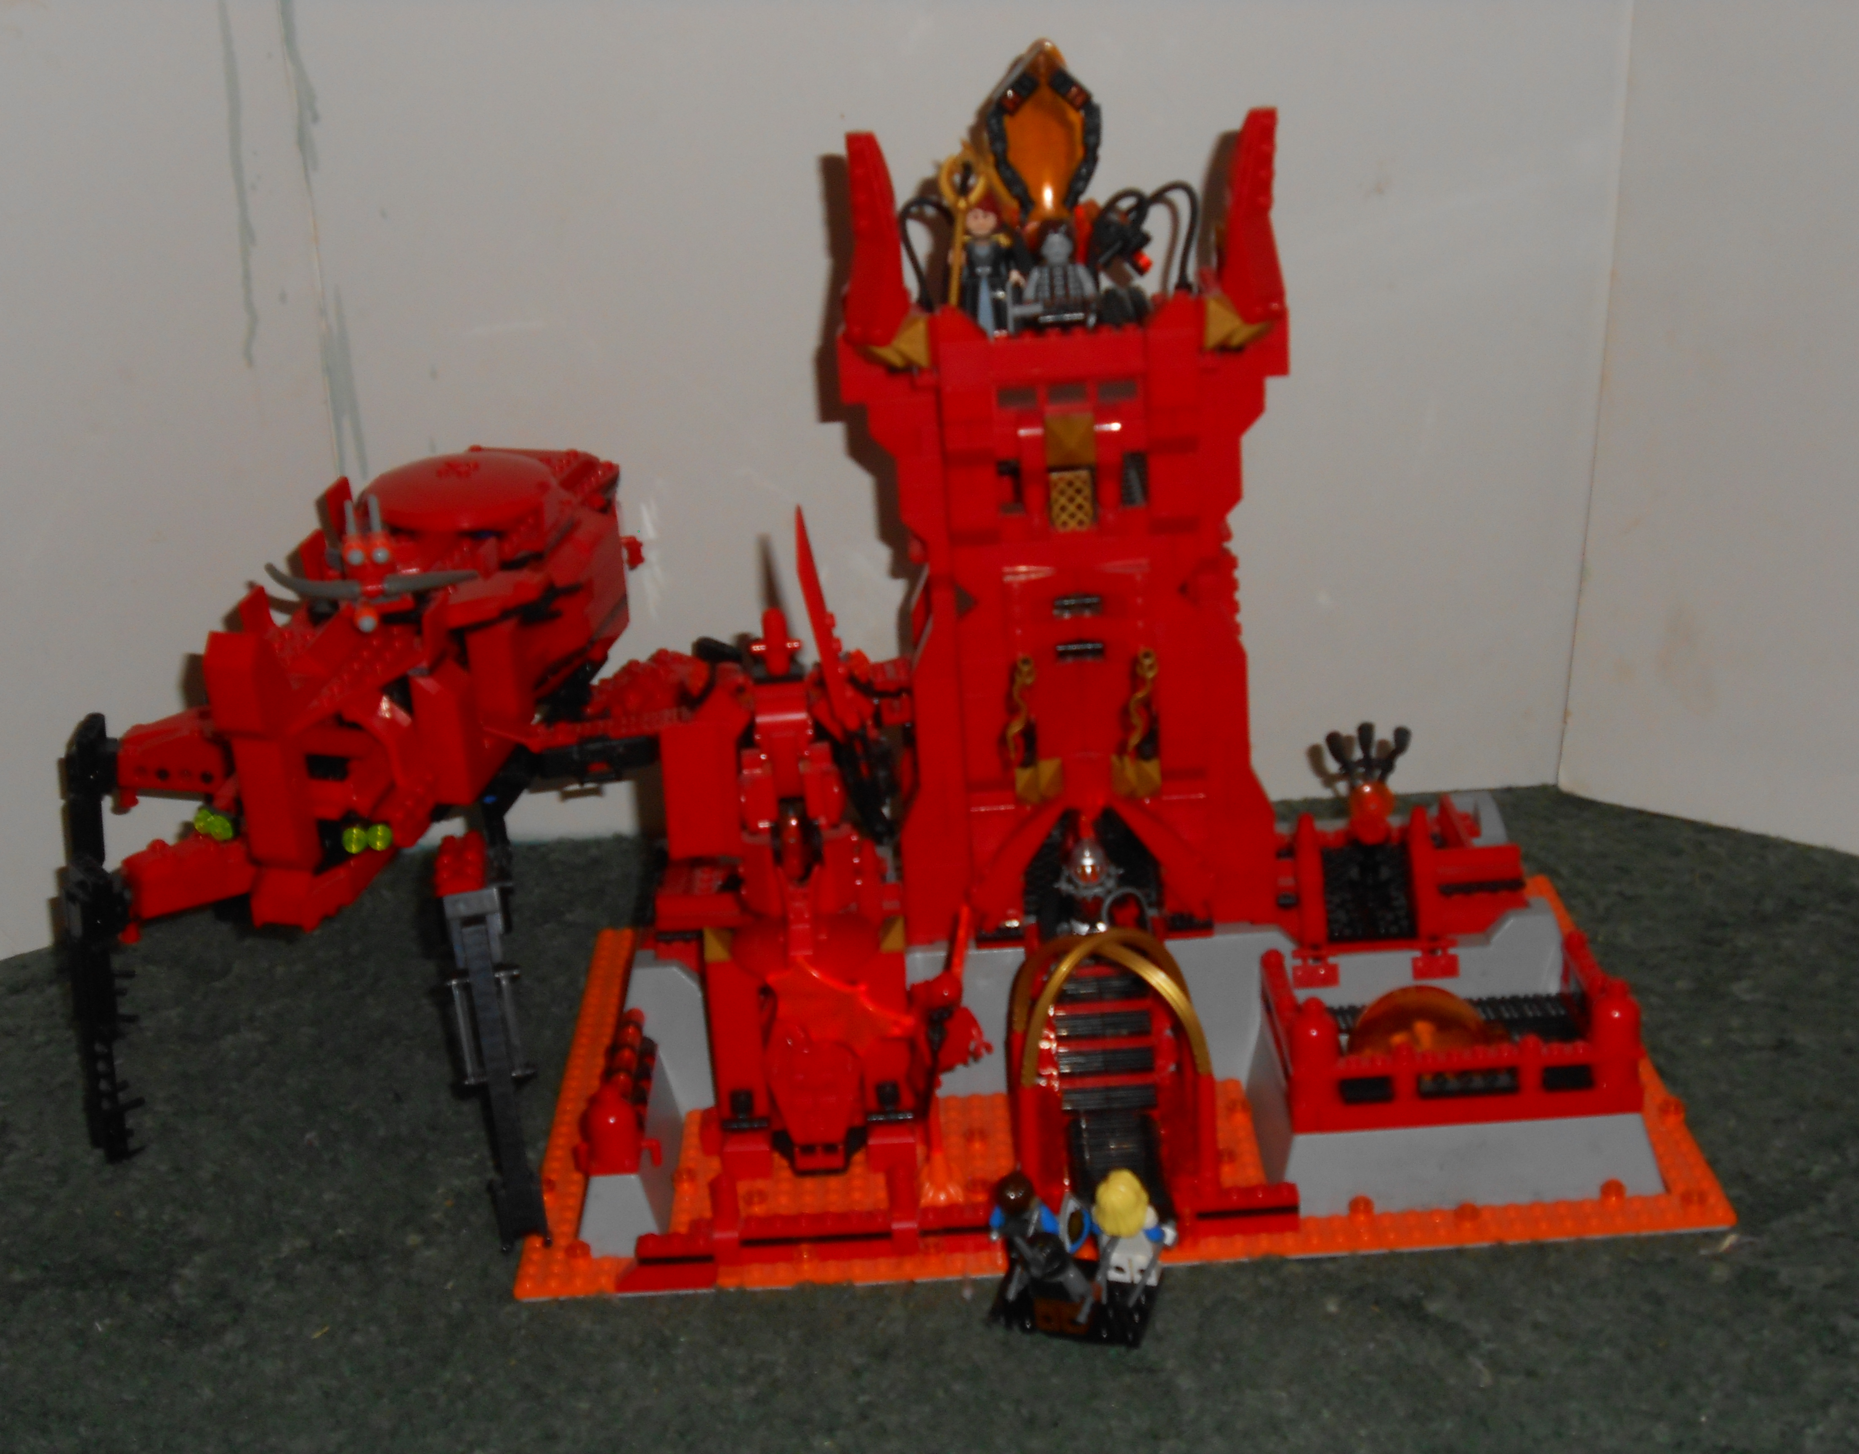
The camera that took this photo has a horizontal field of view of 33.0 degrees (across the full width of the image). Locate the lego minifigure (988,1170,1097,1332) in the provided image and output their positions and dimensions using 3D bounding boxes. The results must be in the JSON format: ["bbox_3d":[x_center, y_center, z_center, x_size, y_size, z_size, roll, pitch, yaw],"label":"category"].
[{"bbox_3d":[0.034,0.158,0.959,0.032,0.045,0.022,3,22,16],"label":"lego minifigure"}]

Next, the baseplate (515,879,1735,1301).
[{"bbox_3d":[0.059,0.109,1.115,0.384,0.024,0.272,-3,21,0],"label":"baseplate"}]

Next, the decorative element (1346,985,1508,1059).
[{"bbox_3d":[0.163,0.100,1.036,0.052,0.034,0.032,-3,21,0],"label":"decorative element"}]

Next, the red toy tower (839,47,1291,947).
[{"bbox_3d":[0.047,-0.082,1.088,0.148,0.292,0.115,-3,21,0],"label":"red toy tower"}]

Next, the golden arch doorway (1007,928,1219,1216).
[{"bbox_3d":[0.059,0.106,1.026,0.067,0.092,0.054,-3,21,0],"label":"golden arch doorway"}]

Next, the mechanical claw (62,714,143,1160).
[{"bbox_3d":[-0.285,0.073,1.078,0.028,0.154,0.034,1,21,-2],"label":"mechanical claw"}]

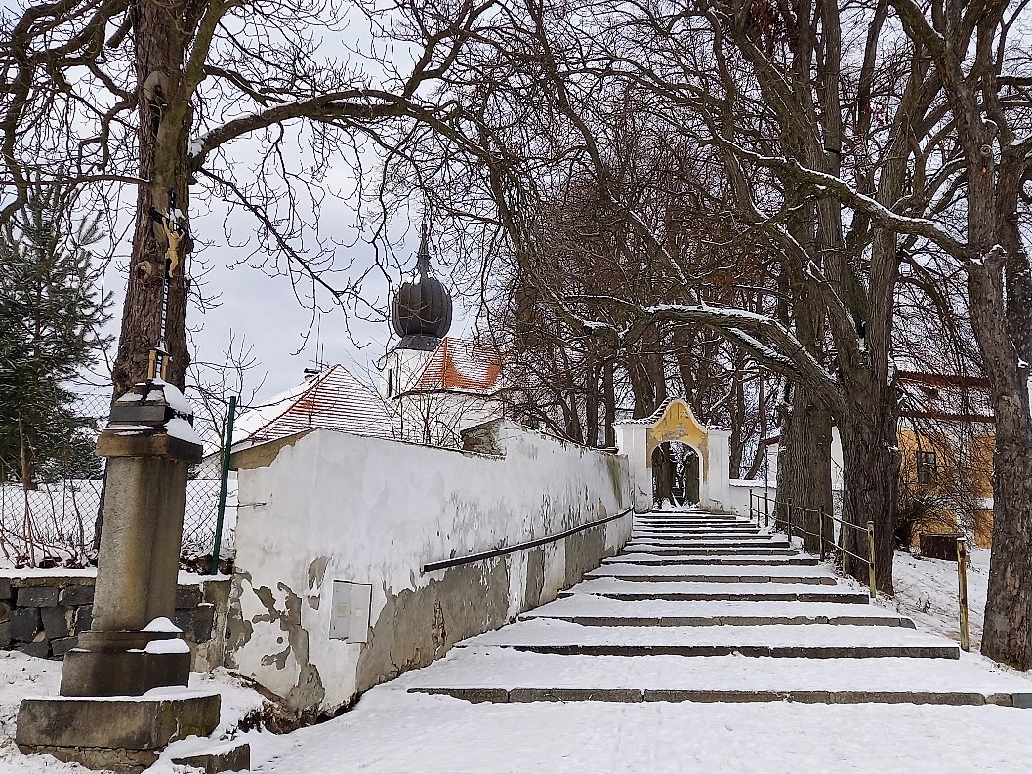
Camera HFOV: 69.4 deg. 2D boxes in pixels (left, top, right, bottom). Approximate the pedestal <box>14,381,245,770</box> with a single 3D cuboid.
[{"bbox_3d":[-2.358,1.097,4.732,0.840,2.180,0.840,0,-9,6],"label":"pedestal"}]

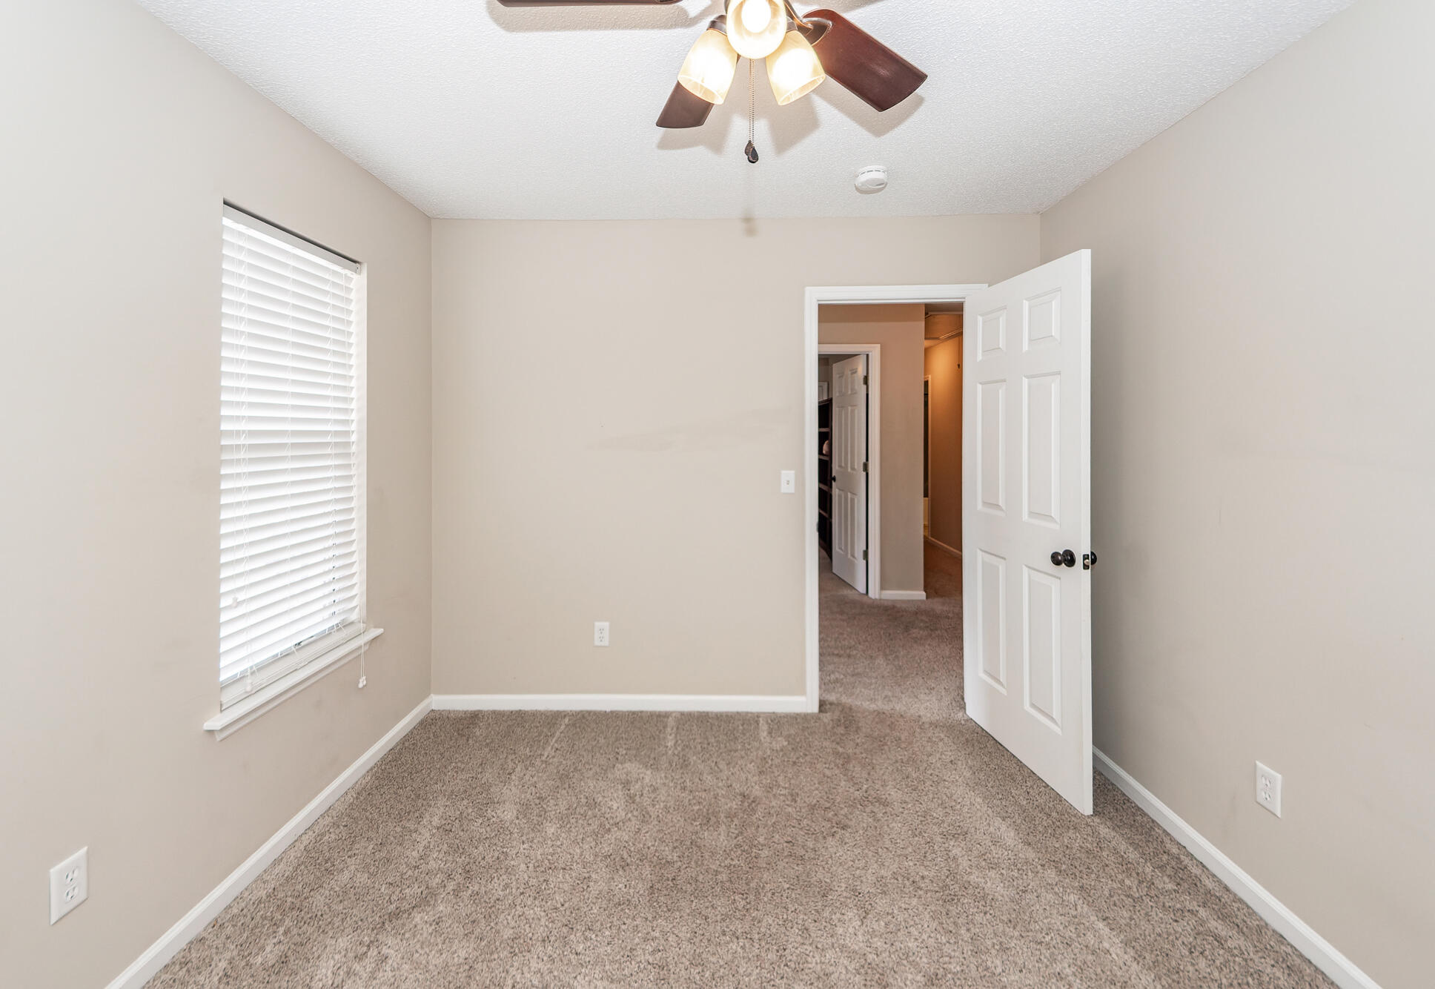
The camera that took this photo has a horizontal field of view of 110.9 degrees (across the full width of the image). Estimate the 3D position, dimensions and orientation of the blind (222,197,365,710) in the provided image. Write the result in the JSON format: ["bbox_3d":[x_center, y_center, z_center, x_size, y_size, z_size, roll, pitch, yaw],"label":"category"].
[{"bbox_3d":[-1.479,-0.150,1.767,0.060,1.480,0.590,0,4,1],"label":"blind"}]

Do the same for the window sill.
[{"bbox_3d":[-1.454,0.641,1.740,0.100,0.078,0.700,0,4,1],"label":"window sill"}]

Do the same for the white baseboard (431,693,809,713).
[{"bbox_3d":[-0.501,1.091,2.563,1.920,0.095,0.016,0,4,1],"label":"white baseboard"}]

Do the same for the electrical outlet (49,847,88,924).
[{"bbox_3d":[-1.459,0.881,1.114,0.008,0.118,0.066,0,4,1],"label":"electrical outlet"}]

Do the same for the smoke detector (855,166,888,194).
[{"bbox_3d":[0.624,-1.278,2.000,0.135,0.045,0.135,0,4,1],"label":"smoke detector"}]

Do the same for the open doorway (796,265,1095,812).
[{"bbox_3d":[0.912,0.108,2.174,0.960,2.120,0.730,0,4,1],"label":"open doorway"}]

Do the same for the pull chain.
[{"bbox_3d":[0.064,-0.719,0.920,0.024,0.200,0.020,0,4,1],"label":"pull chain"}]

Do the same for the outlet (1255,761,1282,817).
[{"bbox_3d":[1.591,0.852,1.429,0.008,0.118,0.066,0,4,1],"label":"outlet"}]

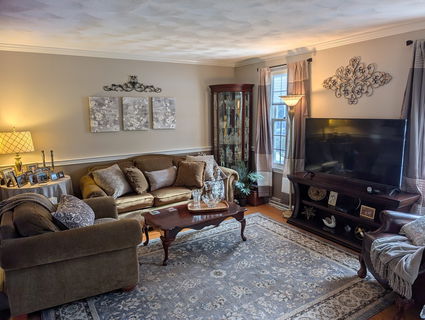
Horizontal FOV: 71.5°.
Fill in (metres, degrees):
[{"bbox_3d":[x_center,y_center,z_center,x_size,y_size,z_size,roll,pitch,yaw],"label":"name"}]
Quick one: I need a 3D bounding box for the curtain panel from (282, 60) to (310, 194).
[{"bbox_3d":[1.232,-0.352,4.278,0.130,2.060,0.480,-7,11,-32],"label":"curtain panel"}]

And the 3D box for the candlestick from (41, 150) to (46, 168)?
[{"bbox_3d":[-2.207,0.059,3.860,0.065,0.340,0.065,-7,11,-31],"label":"candlestick"}]

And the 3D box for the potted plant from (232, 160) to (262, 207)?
[{"bbox_3d":[0.540,0.387,4.895,0.450,0.730,0.430,-7,11,-31],"label":"potted plant"}]

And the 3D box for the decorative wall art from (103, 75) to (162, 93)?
[{"bbox_3d":[-1.199,-1.166,4.514,0.897,0.254,0.035,-7,11,-31],"label":"decorative wall art"}]

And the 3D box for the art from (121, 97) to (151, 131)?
[{"bbox_3d":[-1.176,-0.708,4.578,0.410,0.500,0.038,-7,11,-32],"label":"art"}]

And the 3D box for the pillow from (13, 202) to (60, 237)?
[{"bbox_3d":[-1.532,0.557,2.604,0.220,0.430,0.470,-34,24,-24],"label":"pillow"}]

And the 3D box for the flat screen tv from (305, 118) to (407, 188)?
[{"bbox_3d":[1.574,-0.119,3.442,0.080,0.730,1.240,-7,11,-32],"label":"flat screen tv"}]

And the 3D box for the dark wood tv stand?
[{"bbox_3d":[1.545,0.617,3.537,0.335,0.686,1.466,-7,11,-31],"label":"dark wood tv stand"}]

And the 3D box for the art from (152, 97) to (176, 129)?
[{"bbox_3d":[-0.784,-0.766,4.836,0.398,0.512,0.035,-7,11,-31],"label":"art"}]

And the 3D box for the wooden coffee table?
[{"bbox_3d":[-0.199,0.805,3.514,1.115,0.399,0.624,-7,11,-31],"label":"wooden coffee table"}]

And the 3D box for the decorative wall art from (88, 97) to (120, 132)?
[{"bbox_3d":[-1.570,-0.663,4.329,0.410,0.500,0.038,-7,11,-32],"label":"decorative wall art"}]

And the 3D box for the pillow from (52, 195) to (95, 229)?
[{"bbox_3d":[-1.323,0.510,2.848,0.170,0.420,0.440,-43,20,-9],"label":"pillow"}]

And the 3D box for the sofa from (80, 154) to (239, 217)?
[{"bbox_3d":[-0.755,0.418,4.428,2.200,0.920,0.930,-7,11,-32],"label":"sofa"}]

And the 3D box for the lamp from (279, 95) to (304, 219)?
[{"bbox_3d":[1.138,-0.033,4.265,0.380,1.780,0.380,-7,11,-32],"label":"lamp"}]

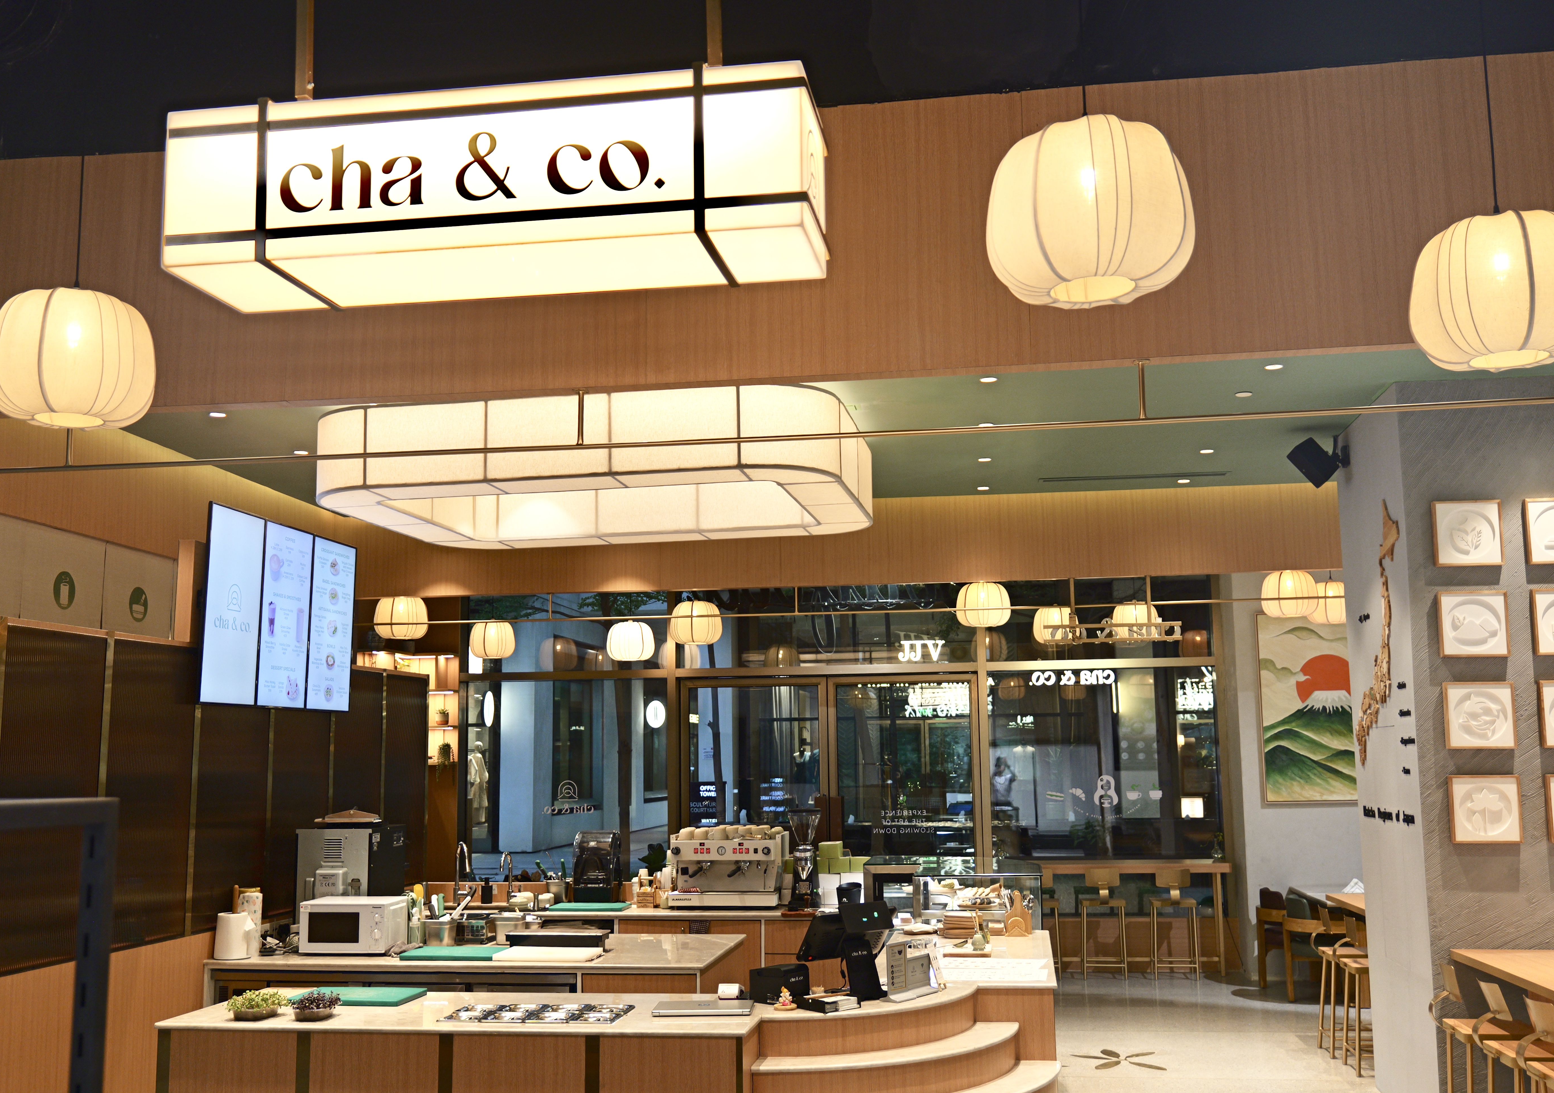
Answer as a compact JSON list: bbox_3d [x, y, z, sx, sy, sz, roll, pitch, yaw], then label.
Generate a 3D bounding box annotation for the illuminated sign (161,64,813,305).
[{"bbox_3d":[-0.778,-0.982,3.965,1.774,0.446,0.425,-2,-8,9],"label":"illuminated sign"}]

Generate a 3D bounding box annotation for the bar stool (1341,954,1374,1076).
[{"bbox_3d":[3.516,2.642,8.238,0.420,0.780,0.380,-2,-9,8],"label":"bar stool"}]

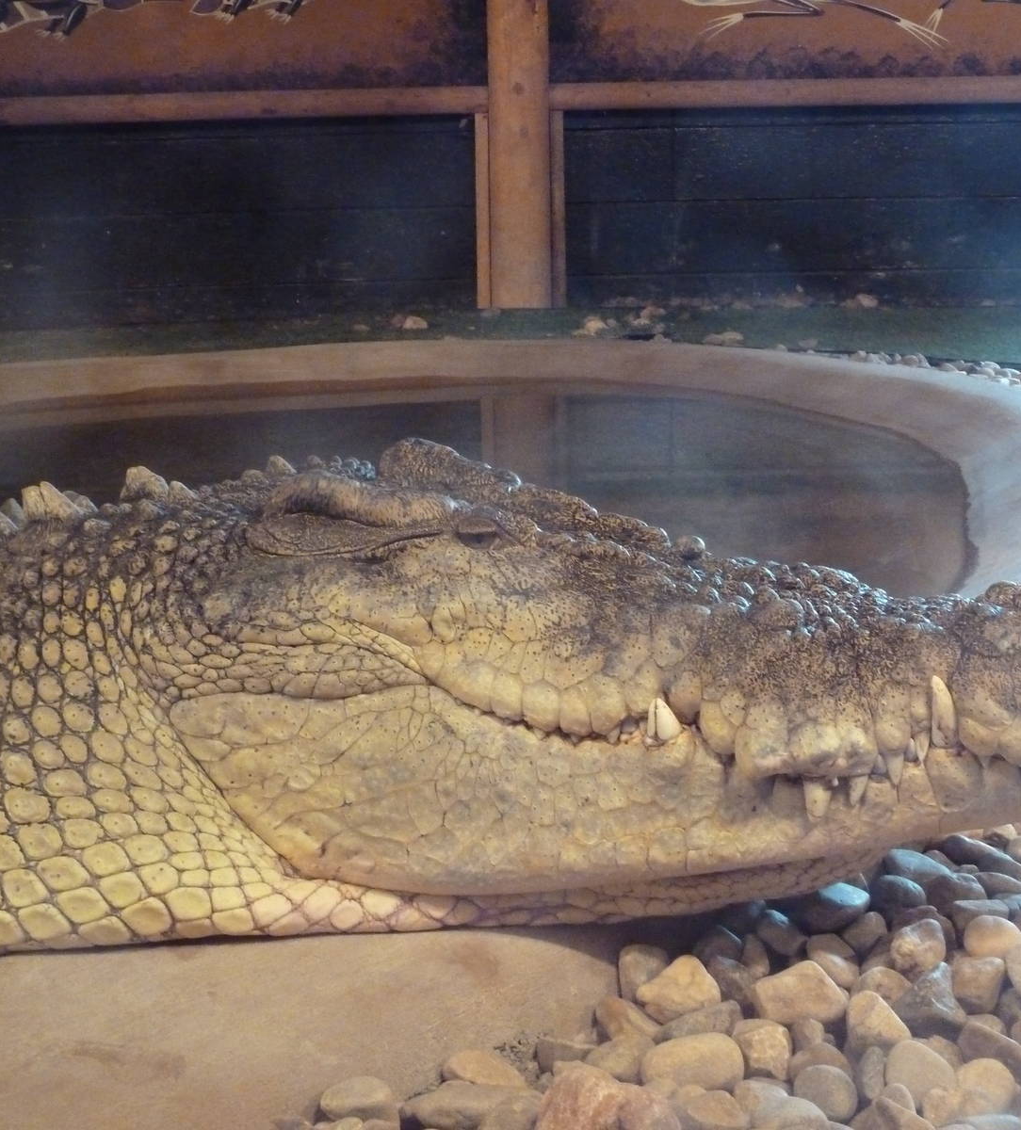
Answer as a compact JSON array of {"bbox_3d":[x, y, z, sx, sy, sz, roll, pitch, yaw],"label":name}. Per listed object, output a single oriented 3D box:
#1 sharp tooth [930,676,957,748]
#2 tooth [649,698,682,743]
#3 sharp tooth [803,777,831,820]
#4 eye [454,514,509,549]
[{"bbox_3d":[0.310,0.104,1.247,0.018,0.050,0.018,-2,15,15],"label":"sharp tooth"},{"bbox_3d":[0.113,0.111,1.257,0.022,0.031,0.019,3,16,13],"label":"tooth"},{"bbox_3d":[0.221,0.166,1.250,0.018,0.029,0.017,3,16,13],"label":"sharp tooth"},{"bbox_3d":[-0.020,-0.026,1.296,0.038,0.025,0.020,3,1,13],"label":"eye"}]

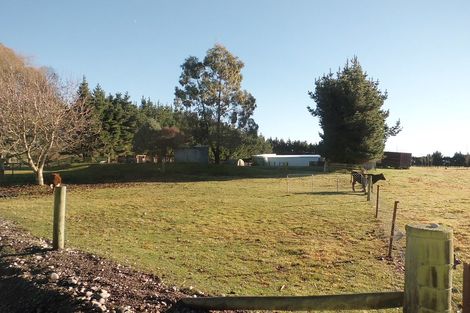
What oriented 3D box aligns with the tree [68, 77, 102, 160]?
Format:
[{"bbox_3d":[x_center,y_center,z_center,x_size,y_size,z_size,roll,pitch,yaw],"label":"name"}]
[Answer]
[{"bbox_3d":[-25.600,-6.500,58.000,5.200,14.300,5.200,1,-1,0],"label":"tree"}]

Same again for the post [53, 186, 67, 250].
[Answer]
[{"bbox_3d":[-3.180,1.120,6.130,0.190,1.130,0.190,1,-1,0],"label":"post"}]

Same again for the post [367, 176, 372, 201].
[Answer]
[{"bbox_3d":[5.760,1.350,14.500,0.150,1.090,0.150,2,-1,0],"label":"post"}]

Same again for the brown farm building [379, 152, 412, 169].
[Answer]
[{"bbox_3d":[36.700,1.030,78.800,5.500,3.600,5.500,2,-1,-43],"label":"brown farm building"}]

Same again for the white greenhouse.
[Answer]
[{"bbox_3d":[13.000,1.050,85.000,15.900,3.000,6.900,1,-1,-25],"label":"white greenhouse"}]

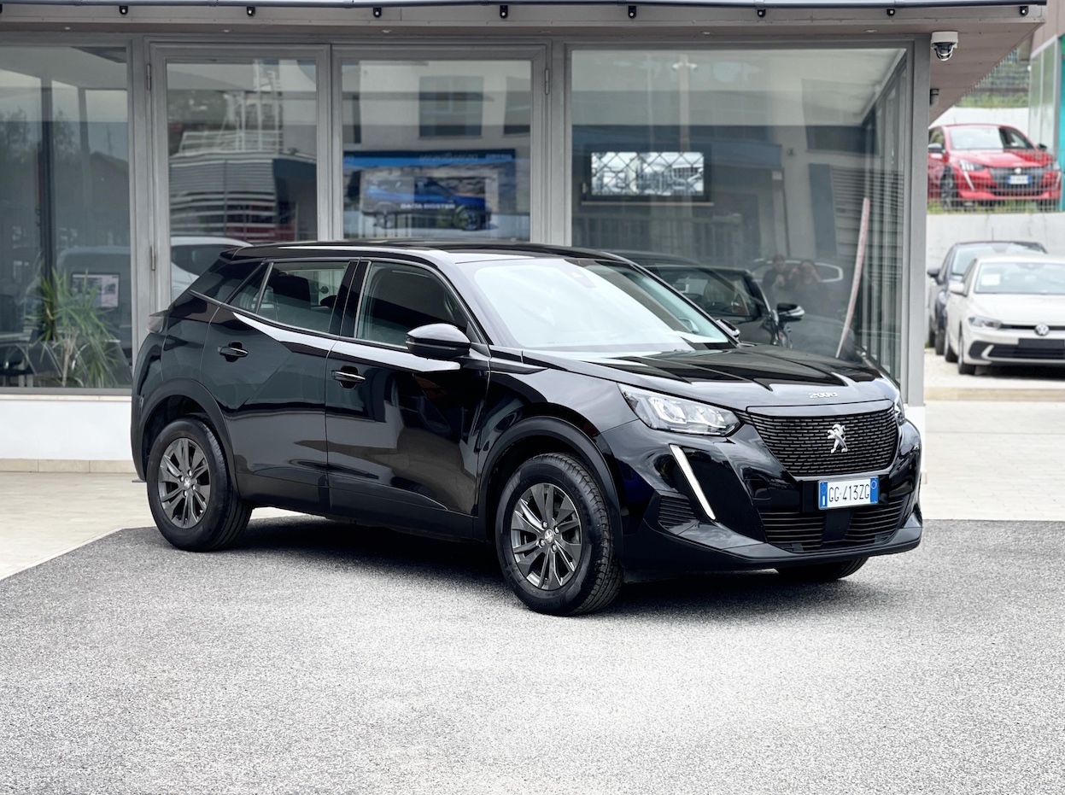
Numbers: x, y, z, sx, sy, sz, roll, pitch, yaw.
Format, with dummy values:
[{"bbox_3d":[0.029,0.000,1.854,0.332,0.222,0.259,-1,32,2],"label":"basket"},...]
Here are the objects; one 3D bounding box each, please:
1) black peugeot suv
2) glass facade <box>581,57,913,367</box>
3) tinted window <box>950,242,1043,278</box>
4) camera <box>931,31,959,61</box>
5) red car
[{"bbox_3d":[-0.193,0.025,9.330,1.850,1.540,4.300,-3,5,-43],"label":"black peugeot suv"},{"bbox_3d":[1.400,-1.180,13.250,2.280,2.300,0.100,1,4,6],"label":"glass facade"},{"bbox_3d":[6.850,-2.030,28.900,1.420,0.550,0.500,1,4,9],"label":"tinted window"},{"bbox_3d":[2.730,-2.320,13.000,0.170,0.190,0.170,1,4,6],"label":"camera"},{"bbox_3d":[7.280,-3.700,32.000,1.820,1.430,4.050,0,4,-5],"label":"red car"}]

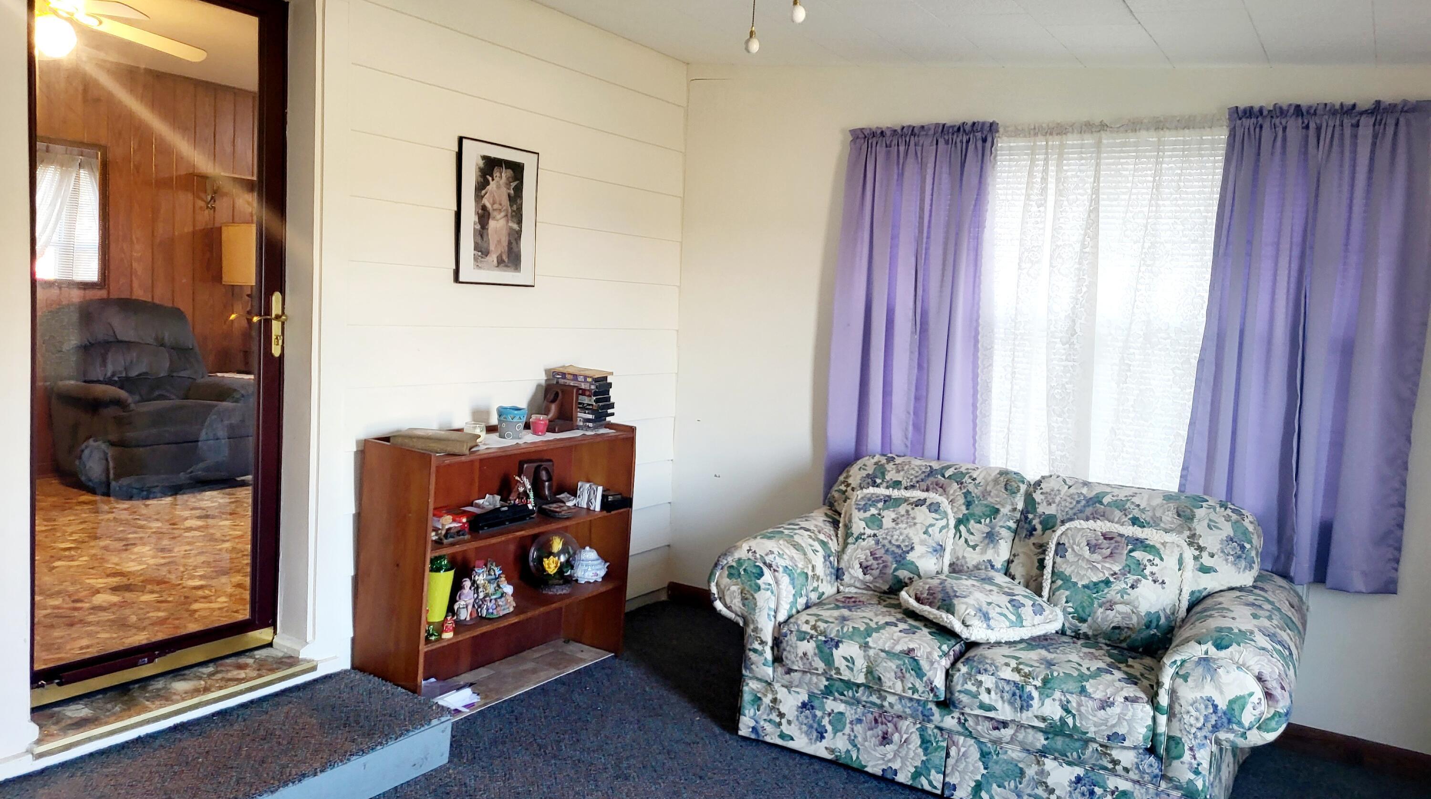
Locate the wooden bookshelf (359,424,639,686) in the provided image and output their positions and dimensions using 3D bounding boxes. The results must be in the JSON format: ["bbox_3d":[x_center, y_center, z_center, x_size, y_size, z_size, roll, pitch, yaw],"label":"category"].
[{"bbox_3d":[-0.757,0.573,3.911,0.324,0.910,1.060,6,6,32],"label":"wooden bookshelf"}]

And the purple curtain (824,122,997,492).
[{"bbox_3d":[0.768,-0.301,4.354,0.650,1.595,0.080,6,6,32],"label":"purple curtain"}]

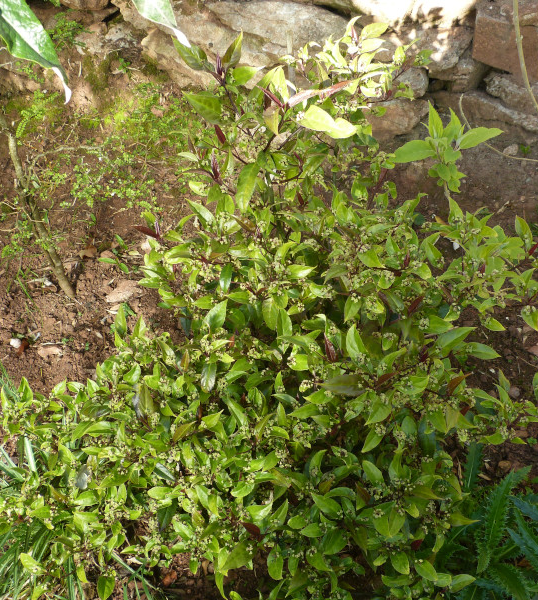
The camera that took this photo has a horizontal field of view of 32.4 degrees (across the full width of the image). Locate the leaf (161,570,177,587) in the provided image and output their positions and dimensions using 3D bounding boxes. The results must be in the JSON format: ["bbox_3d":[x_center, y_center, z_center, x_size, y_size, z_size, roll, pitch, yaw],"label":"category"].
[{"bbox_3d":[-0.179,0.502,1.668,0.018,0.013,0.030,26,46,29],"label":"leaf"}]

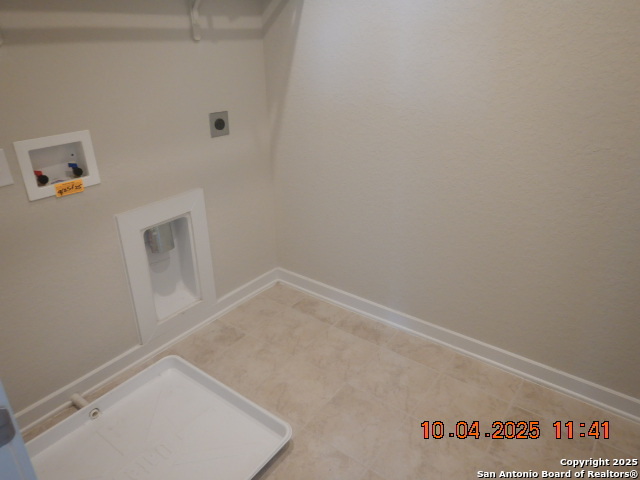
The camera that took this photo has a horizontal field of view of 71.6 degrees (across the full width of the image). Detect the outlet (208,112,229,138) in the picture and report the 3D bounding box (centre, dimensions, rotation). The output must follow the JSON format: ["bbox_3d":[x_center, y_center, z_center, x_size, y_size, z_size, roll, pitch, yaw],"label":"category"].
[{"bbox_3d":[-0.485,-0.564,2.171,0.014,0.114,0.114,17,29,34],"label":"outlet"}]

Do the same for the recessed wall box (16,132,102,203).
[{"bbox_3d":[-0.984,-0.285,1.655,0.090,0.207,0.260,17,29,34],"label":"recessed wall box"}]

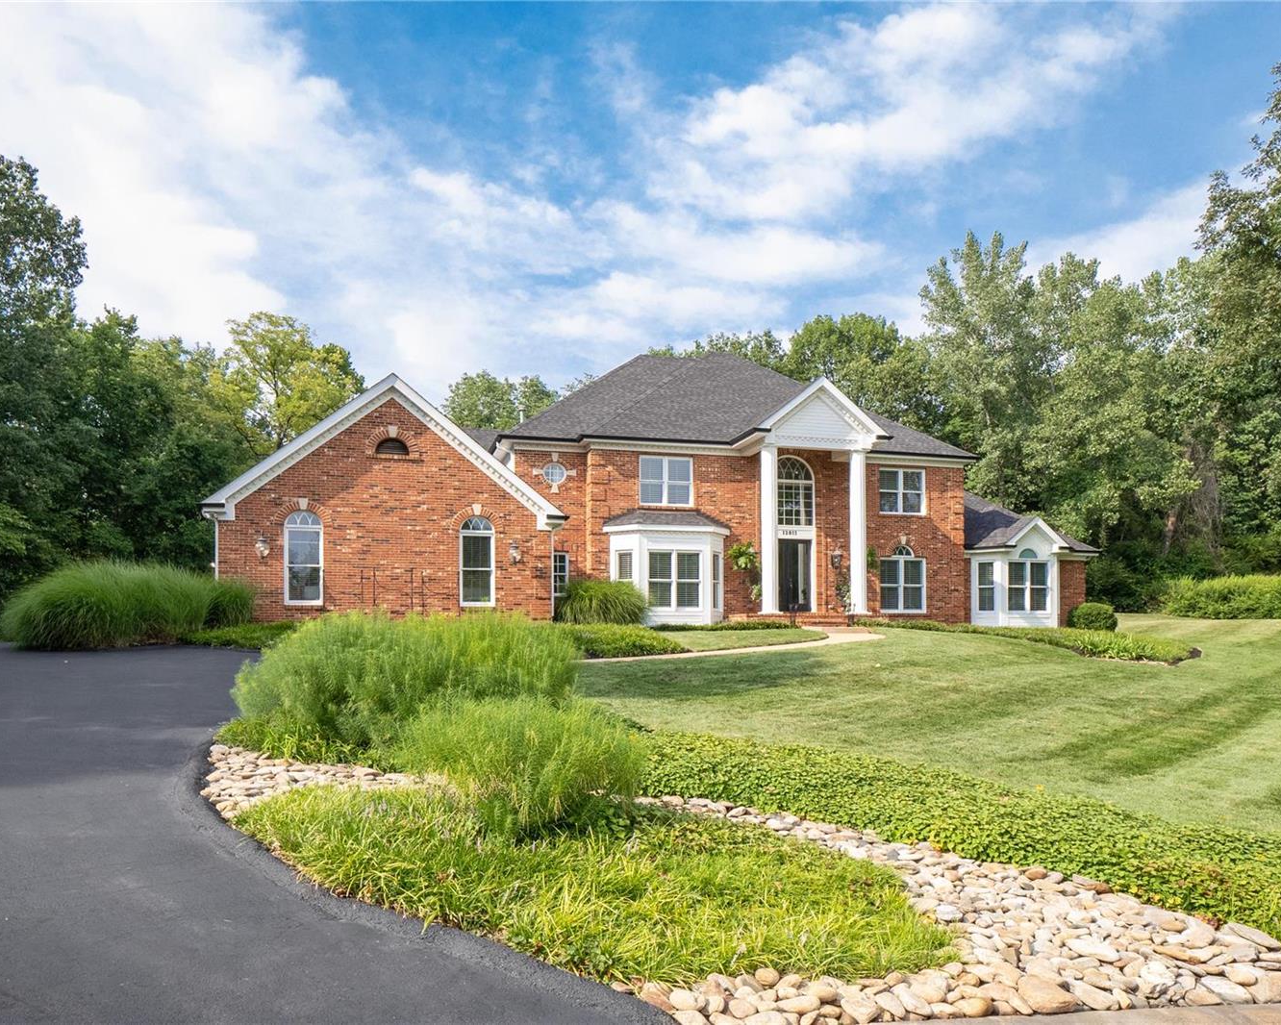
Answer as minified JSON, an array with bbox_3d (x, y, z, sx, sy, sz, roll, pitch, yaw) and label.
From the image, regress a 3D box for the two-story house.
[{"bbox_3d":[2.000,-1.350,31.400,29.500,10.600,15.500,1,-4,-14],"label":"two-story house"}]

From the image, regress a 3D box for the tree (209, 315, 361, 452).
[{"bbox_3d":[-17.695,-2.297,43.000,8.000,15.200,8.000,1,-4,-14],"label":"tree"}]

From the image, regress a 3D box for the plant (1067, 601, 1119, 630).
[{"bbox_3d":[16.377,3.770,31.000,1.750,1.150,1.700,1,-4,-14],"label":"plant"}]

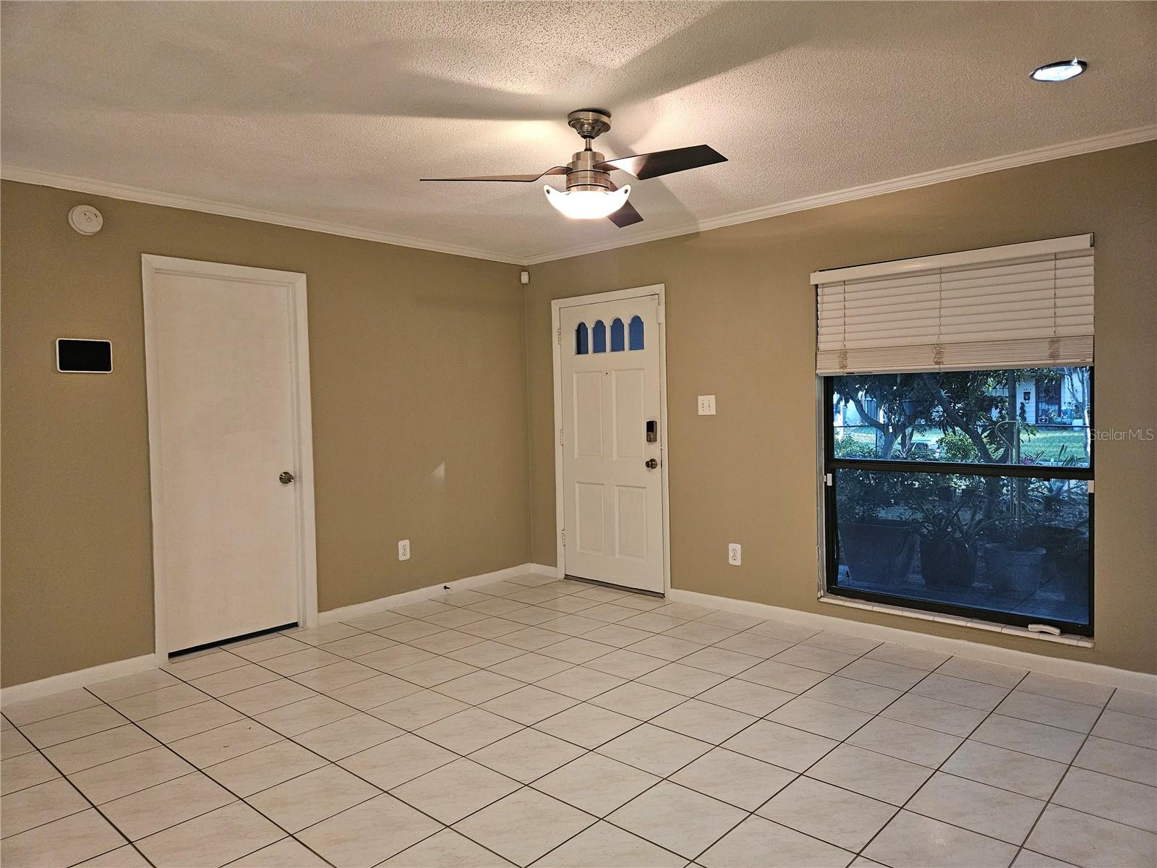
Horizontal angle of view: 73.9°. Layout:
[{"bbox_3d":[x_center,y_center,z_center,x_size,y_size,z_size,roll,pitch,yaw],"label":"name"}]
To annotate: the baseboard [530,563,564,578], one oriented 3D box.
[{"bbox_3d":[-0.249,1.056,5.908,0.328,0.086,0.017,1,3,42],"label":"baseboard"}]

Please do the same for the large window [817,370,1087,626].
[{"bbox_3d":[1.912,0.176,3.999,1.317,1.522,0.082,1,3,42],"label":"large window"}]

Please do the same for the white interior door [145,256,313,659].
[{"bbox_3d":[-1.933,0.124,4.326,0.103,2.120,0.910,1,3,42],"label":"white interior door"}]

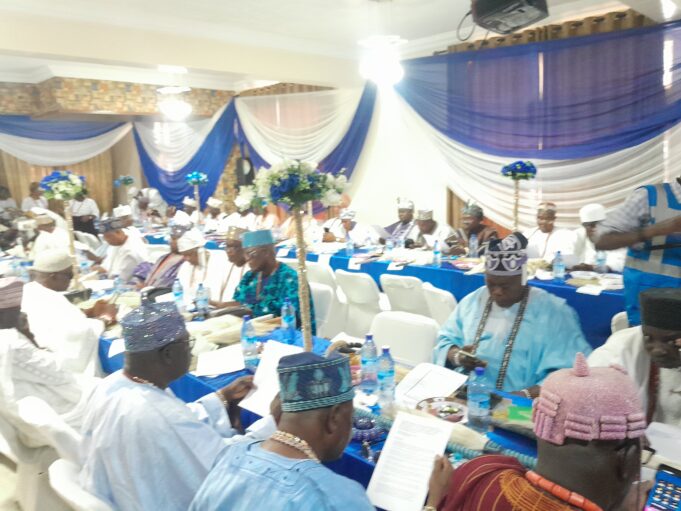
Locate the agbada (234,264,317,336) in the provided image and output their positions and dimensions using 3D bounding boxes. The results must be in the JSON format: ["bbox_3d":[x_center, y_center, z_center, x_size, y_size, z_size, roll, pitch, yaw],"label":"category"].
[{"bbox_3d":[-0.424,0.333,3.461,0.460,0.610,0.570,-10,11,-40],"label":"agbada"}]

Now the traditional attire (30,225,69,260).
[{"bbox_3d":[-3.695,-0.045,6.508,0.480,0.600,0.550,-9,10,-36],"label":"traditional attire"}]

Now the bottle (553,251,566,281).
[{"bbox_3d":[1.656,0.083,3.856,0.066,0.232,0.066,7,13,41],"label":"bottle"}]

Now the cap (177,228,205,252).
[{"bbox_3d":[-1.173,-0.113,4.000,0.200,0.150,0.210,-18,12,4],"label":"cap"}]

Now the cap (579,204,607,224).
[{"bbox_3d":[2.196,-0.361,4.450,0.230,0.150,0.200,-20,18,-31],"label":"cap"}]

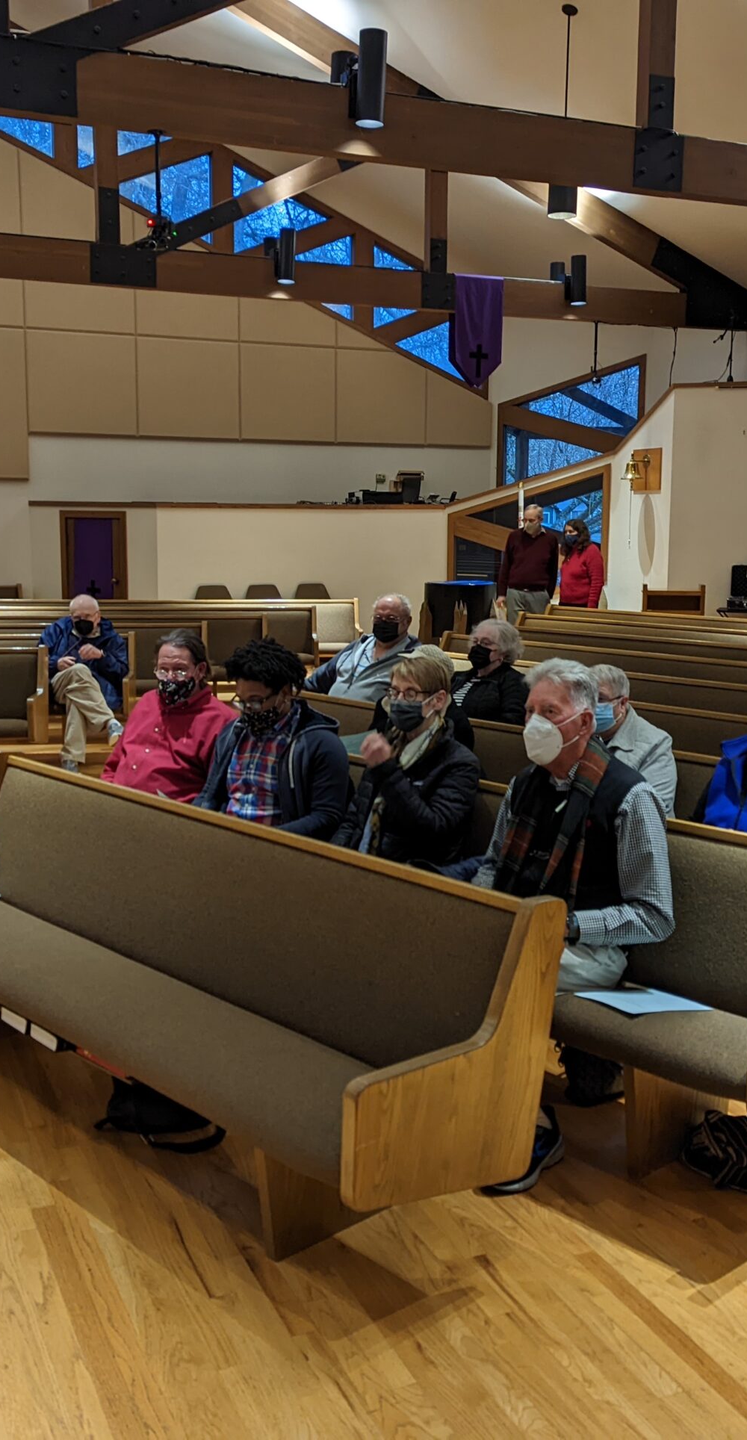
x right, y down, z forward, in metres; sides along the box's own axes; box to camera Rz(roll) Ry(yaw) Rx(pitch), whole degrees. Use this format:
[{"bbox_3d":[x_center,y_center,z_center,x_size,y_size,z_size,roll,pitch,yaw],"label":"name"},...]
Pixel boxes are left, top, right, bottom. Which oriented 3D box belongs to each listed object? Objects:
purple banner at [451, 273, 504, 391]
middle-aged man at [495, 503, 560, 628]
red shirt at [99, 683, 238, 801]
[{"bbox_3d":[0.958,-3.560,12.241,0.500,1.000,0.170,-3,9,-23],"label":"purple banner"},{"bbox_3d":[1.386,-1.073,12.082,0.530,1.774,0.320,3,9,18],"label":"middle-aged man"},{"bbox_3d":[-0.749,0.152,4.925,0.420,0.600,0.560,-7,11,-42],"label":"red shirt"}]

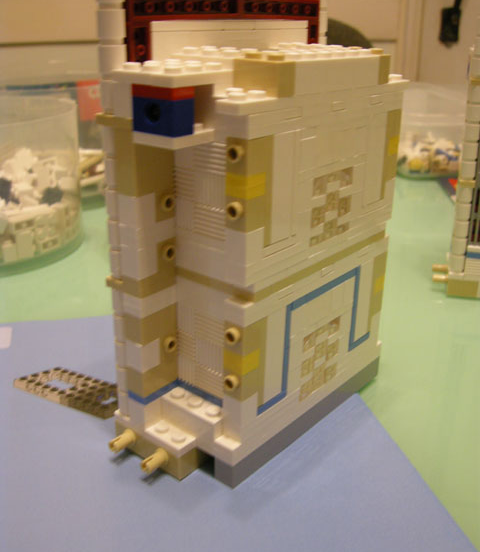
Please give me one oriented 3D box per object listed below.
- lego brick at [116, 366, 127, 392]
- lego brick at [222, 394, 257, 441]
[{"bbox_3d":[-0.038,0.034,0.227,0.008,0.010,0.008,18,27,36],"label":"lego brick"},{"bbox_3d":[0.000,0.044,0.214,0.008,0.016,0.008,18,27,36],"label":"lego brick"}]

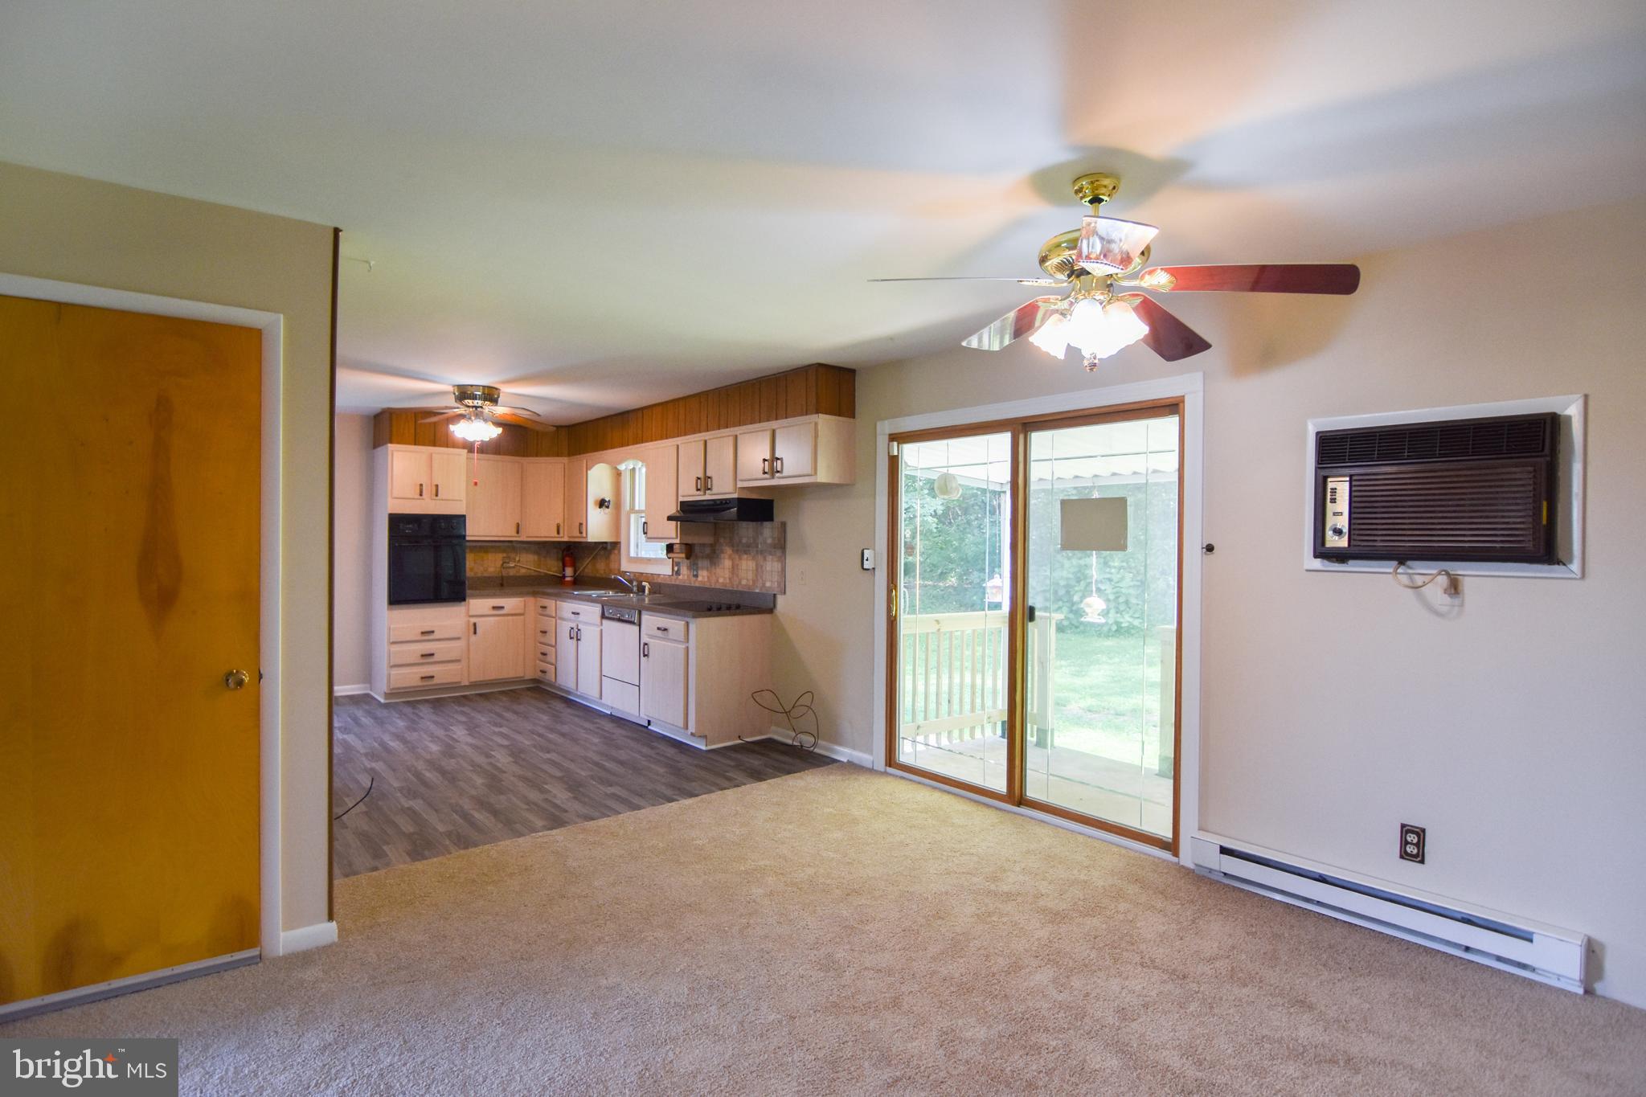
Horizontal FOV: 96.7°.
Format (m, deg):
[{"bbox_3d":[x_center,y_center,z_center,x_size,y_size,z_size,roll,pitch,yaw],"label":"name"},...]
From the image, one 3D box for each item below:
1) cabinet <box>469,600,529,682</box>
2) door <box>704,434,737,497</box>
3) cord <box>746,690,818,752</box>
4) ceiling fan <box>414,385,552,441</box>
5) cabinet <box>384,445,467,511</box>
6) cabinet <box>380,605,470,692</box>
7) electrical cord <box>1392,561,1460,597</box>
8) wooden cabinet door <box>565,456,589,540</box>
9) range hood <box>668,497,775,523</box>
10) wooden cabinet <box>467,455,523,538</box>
[{"bbox_3d":[-3.140,0.824,6.887,0.523,0.760,0.590,0,1,-41],"label":"cabinet"},{"bbox_3d":[-0.721,-0.582,5.198,0.022,0.407,0.349,0,1,-44],"label":"door"},{"bbox_3d":[-0.238,1.180,5.009,0.200,0.350,0.492,0,1,-44],"label":"cord"},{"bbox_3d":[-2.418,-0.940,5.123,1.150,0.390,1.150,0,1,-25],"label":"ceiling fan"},{"bbox_3d":[-3.503,-0.569,6.394,0.590,0.570,0.550,0,1,-38],"label":"cabinet"},{"bbox_3d":[-3.606,0.834,6.538,0.634,0.750,0.590,0,1,-41],"label":"cabinet"},{"bbox_3d":[2.172,0.111,2.631,0.085,0.115,0.177,0,1,-44],"label":"electrical cord"},{"bbox_3d":[-2.292,-0.462,6.850,0.022,0.707,0.384,0,1,-44],"label":"wooden cabinet door"},{"bbox_3d":[-0.762,-0.265,5.279,0.439,0.160,0.750,1,0,-42],"label":"range hood"},{"bbox_3d":[-3.207,-0.483,7.043,0.470,0.800,0.320,0,1,-40],"label":"wooden cabinet"}]

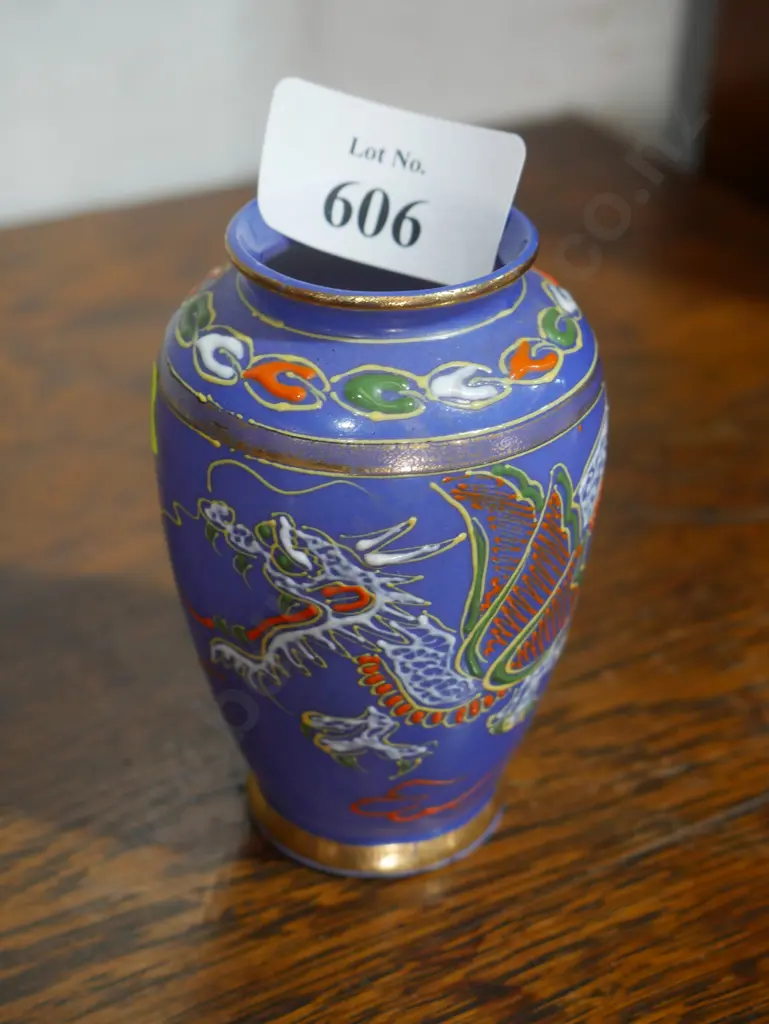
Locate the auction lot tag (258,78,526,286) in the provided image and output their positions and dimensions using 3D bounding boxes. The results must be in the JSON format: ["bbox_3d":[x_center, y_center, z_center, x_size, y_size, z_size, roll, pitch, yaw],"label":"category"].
[{"bbox_3d":[0.000,-0.059,0.310,0.046,0.029,0.004,16,28,3],"label":"auction lot tag"}]

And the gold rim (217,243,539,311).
[{"bbox_3d":[0.000,-0.050,0.314,0.056,0.004,0.056,0,31,0],"label":"gold rim"}]

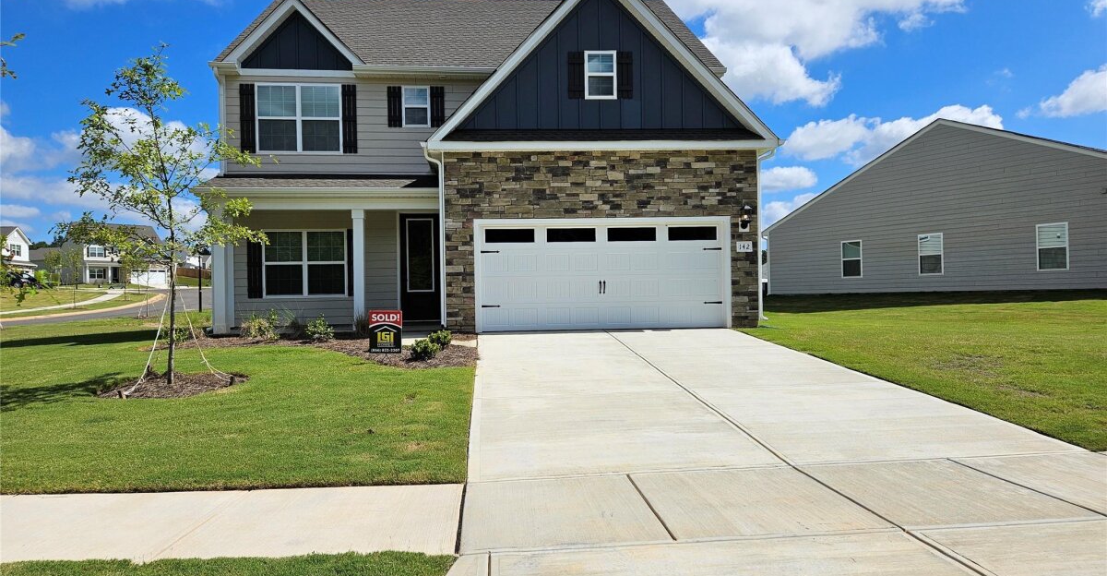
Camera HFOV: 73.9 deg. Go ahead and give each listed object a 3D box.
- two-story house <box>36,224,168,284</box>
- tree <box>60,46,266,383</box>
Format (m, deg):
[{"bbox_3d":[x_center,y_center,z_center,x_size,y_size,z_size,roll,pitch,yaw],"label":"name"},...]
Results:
[{"bbox_3d":[-67.217,-5.127,112.000,13.000,9.300,11.600,1,2,43],"label":"two-story house"},{"bbox_3d":[-4.793,-0.895,9.055,2.433,4.114,2.300,-1,2,-5],"label":"tree"}]

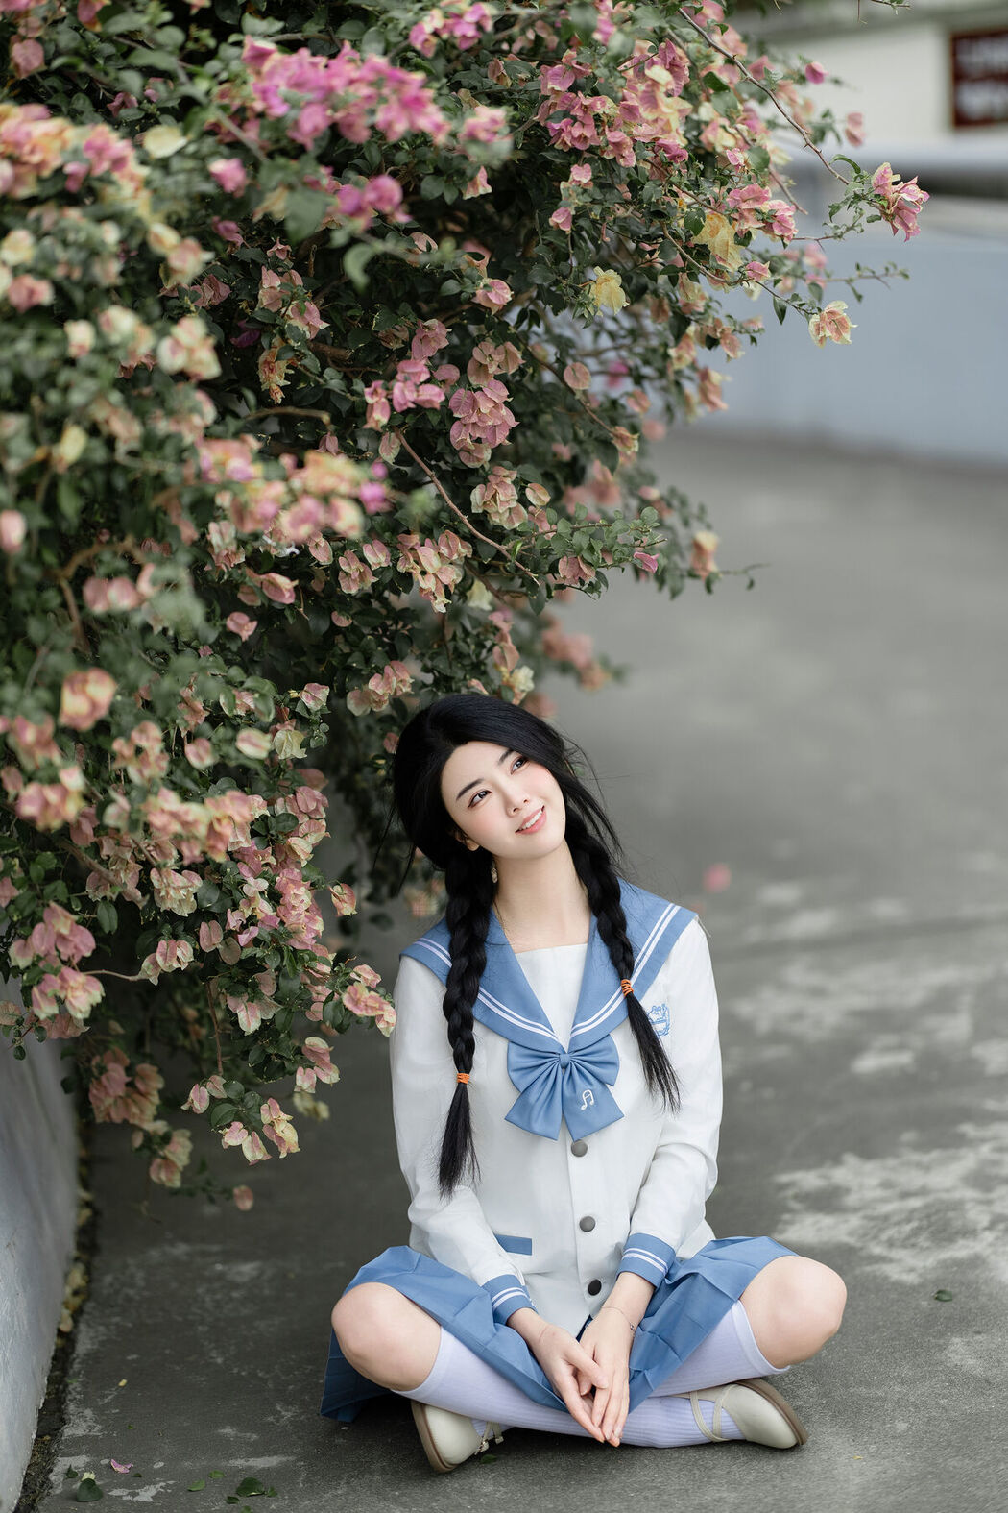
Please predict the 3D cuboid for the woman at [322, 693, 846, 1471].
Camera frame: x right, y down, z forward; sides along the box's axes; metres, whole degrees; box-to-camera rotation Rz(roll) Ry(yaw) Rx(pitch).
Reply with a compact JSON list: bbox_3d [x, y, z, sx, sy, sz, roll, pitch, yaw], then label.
[{"bbox_3d":[0.095,0.353,4.310,0.620,0.850,0.600,-1,10,-8],"label":"woman"}]

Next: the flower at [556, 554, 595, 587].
[{"bbox_3d":[0.084,-0.219,4.200,0.043,0.039,0.036,-1,8,-10],"label":"flower"}]

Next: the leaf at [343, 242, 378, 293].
[{"bbox_3d":[-0.143,-0.489,3.570,0.035,0.051,0.025,0,10,0],"label":"leaf"}]

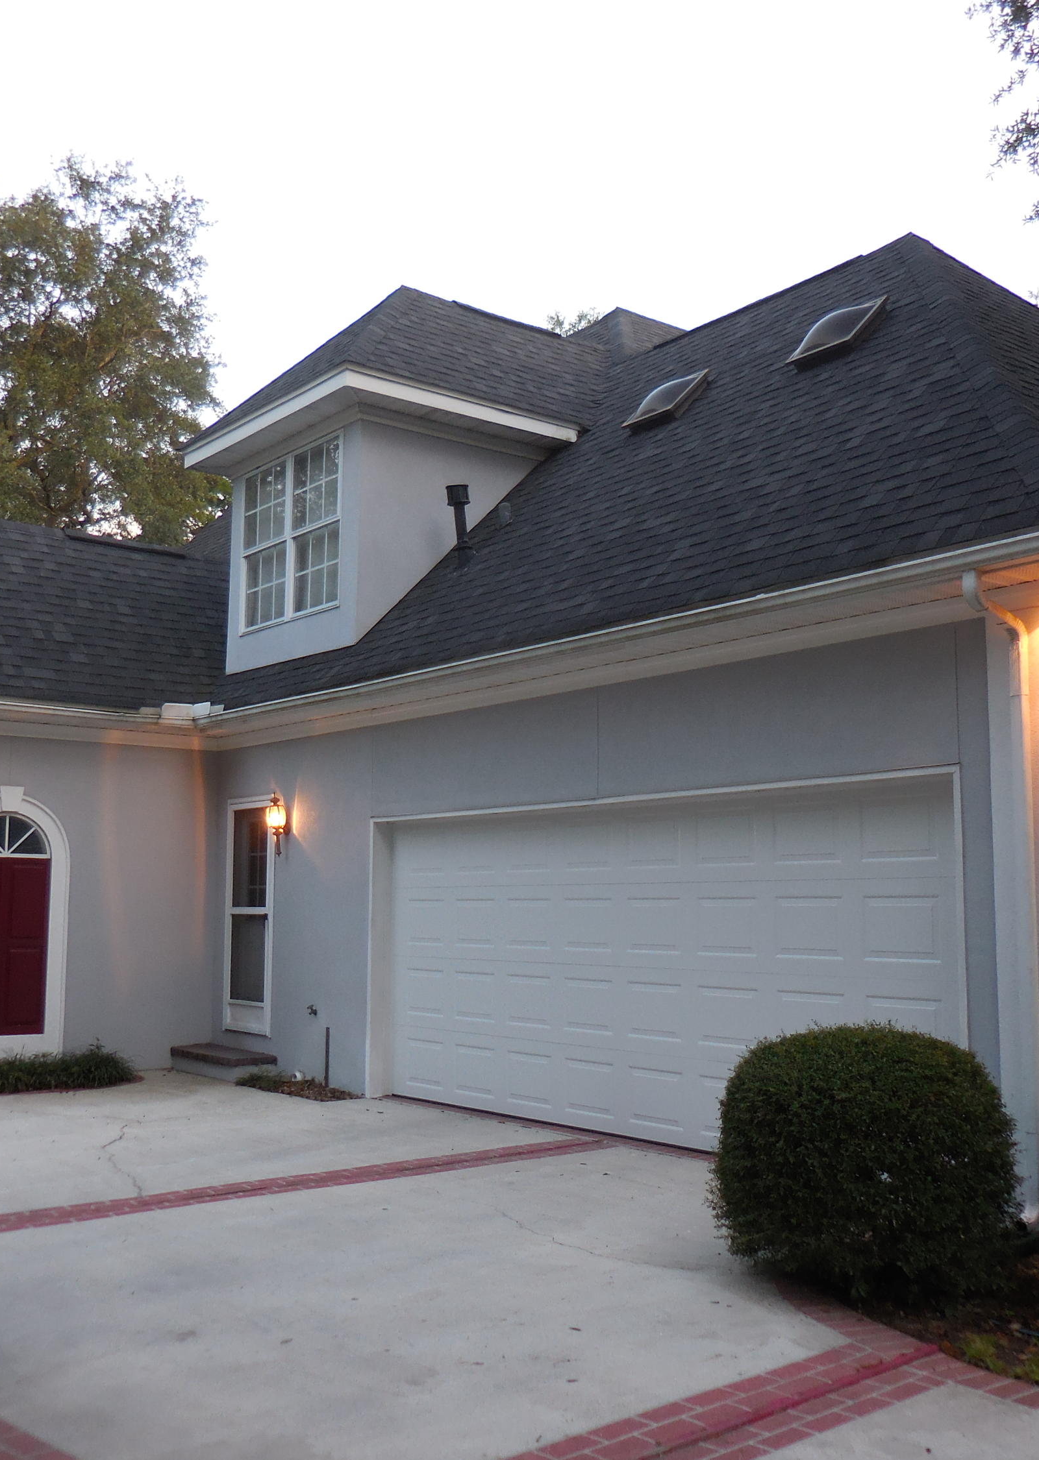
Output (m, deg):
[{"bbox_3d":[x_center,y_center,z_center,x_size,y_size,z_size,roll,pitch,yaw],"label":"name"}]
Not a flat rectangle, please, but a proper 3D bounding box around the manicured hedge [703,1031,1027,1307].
[{"bbox_3d":[1.358,1.672,5.596,1.165,0.971,1.165,0,-7,0],"label":"manicured hedge"}]

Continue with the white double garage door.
[{"bbox_3d":[0.647,1.532,9.078,0.070,2.140,5.220,6,-9,-38],"label":"white double garage door"}]

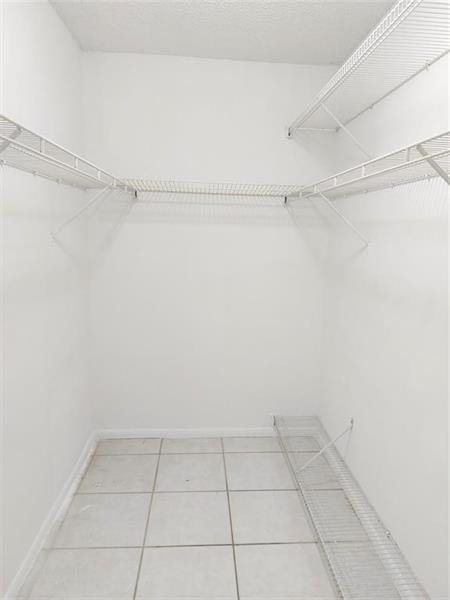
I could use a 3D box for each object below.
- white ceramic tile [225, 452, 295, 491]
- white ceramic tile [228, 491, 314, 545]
[{"bbox_3d":[0.207,1.042,2.532,0.405,0.010,0.403,1,9,-4],"label":"white ceramic tile"},{"bbox_3d":[0.231,1.108,2.135,0.405,0.010,0.403,1,9,-4],"label":"white ceramic tile"}]

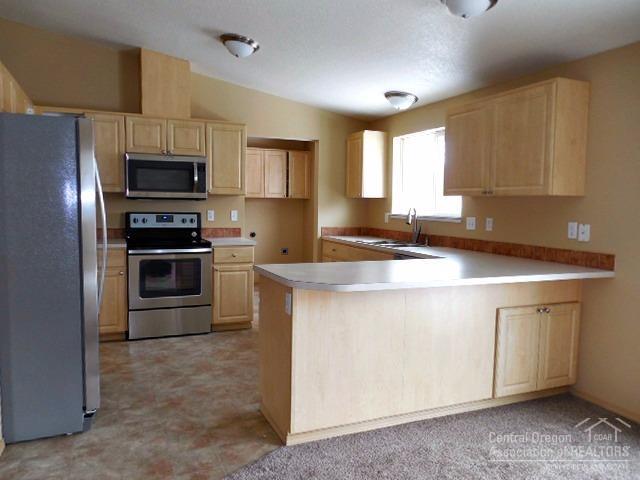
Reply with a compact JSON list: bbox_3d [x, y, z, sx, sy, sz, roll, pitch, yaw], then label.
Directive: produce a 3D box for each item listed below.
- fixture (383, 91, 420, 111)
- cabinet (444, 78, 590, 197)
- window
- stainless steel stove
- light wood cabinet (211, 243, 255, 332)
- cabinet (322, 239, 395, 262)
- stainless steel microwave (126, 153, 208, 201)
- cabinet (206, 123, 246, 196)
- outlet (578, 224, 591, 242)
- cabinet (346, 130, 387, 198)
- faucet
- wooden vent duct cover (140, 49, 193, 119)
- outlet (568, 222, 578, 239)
[{"bbox_3d":[0.813,-1.383,4.660,0.335,0.137,0.335,10,0,-24],"label":"fixture"},{"bbox_3d":[1.458,-0.716,3.584,0.308,0.755,1.106,-1,5,-23],"label":"cabinet"},{"bbox_3d":[1.119,-0.686,4.845,0.100,0.898,1.213,-1,5,-23],"label":"window"},{"bbox_3d":[-1.569,0.331,4.785,0.762,1.188,0.676,-1,5,-24],"label":"stainless steel stove"},{"bbox_3d":[-1.021,0.468,5.070,0.455,0.885,0.636,-1,5,-24],"label":"light wood cabinet"},{"bbox_3d":[0.637,0.488,5.153,0.615,0.871,1.632,-1,5,-23],"label":"cabinet"},{"bbox_3d":[-1.586,-0.636,4.778,0.760,0.432,0.403,-1,5,-23],"label":"stainless steel microwave"},{"bbox_3d":[-1.081,-0.877,5.115,0.441,0.765,0.320,-1,5,-24],"label":"cabinet"},{"bbox_3d":[1.807,-0.045,3.166,0.012,0.118,0.078,-1,5,-23],"label":"outlet"},{"bbox_3d":[0.587,-0.911,5.798,0.325,0.773,0.401,-1,5,-24],"label":"cabinet"},{"bbox_3d":[0.939,-0.143,4.695,0.230,0.390,0.100,-3,6,-44],"label":"faucet"},{"bbox_3d":[-1.597,-1.559,4.797,0.460,0.670,0.330,-1,4,-22],"label":"wooden vent duct cover"},{"bbox_3d":[1.837,-0.069,3.364,0.010,0.114,0.072,-1,5,-24],"label":"outlet"}]

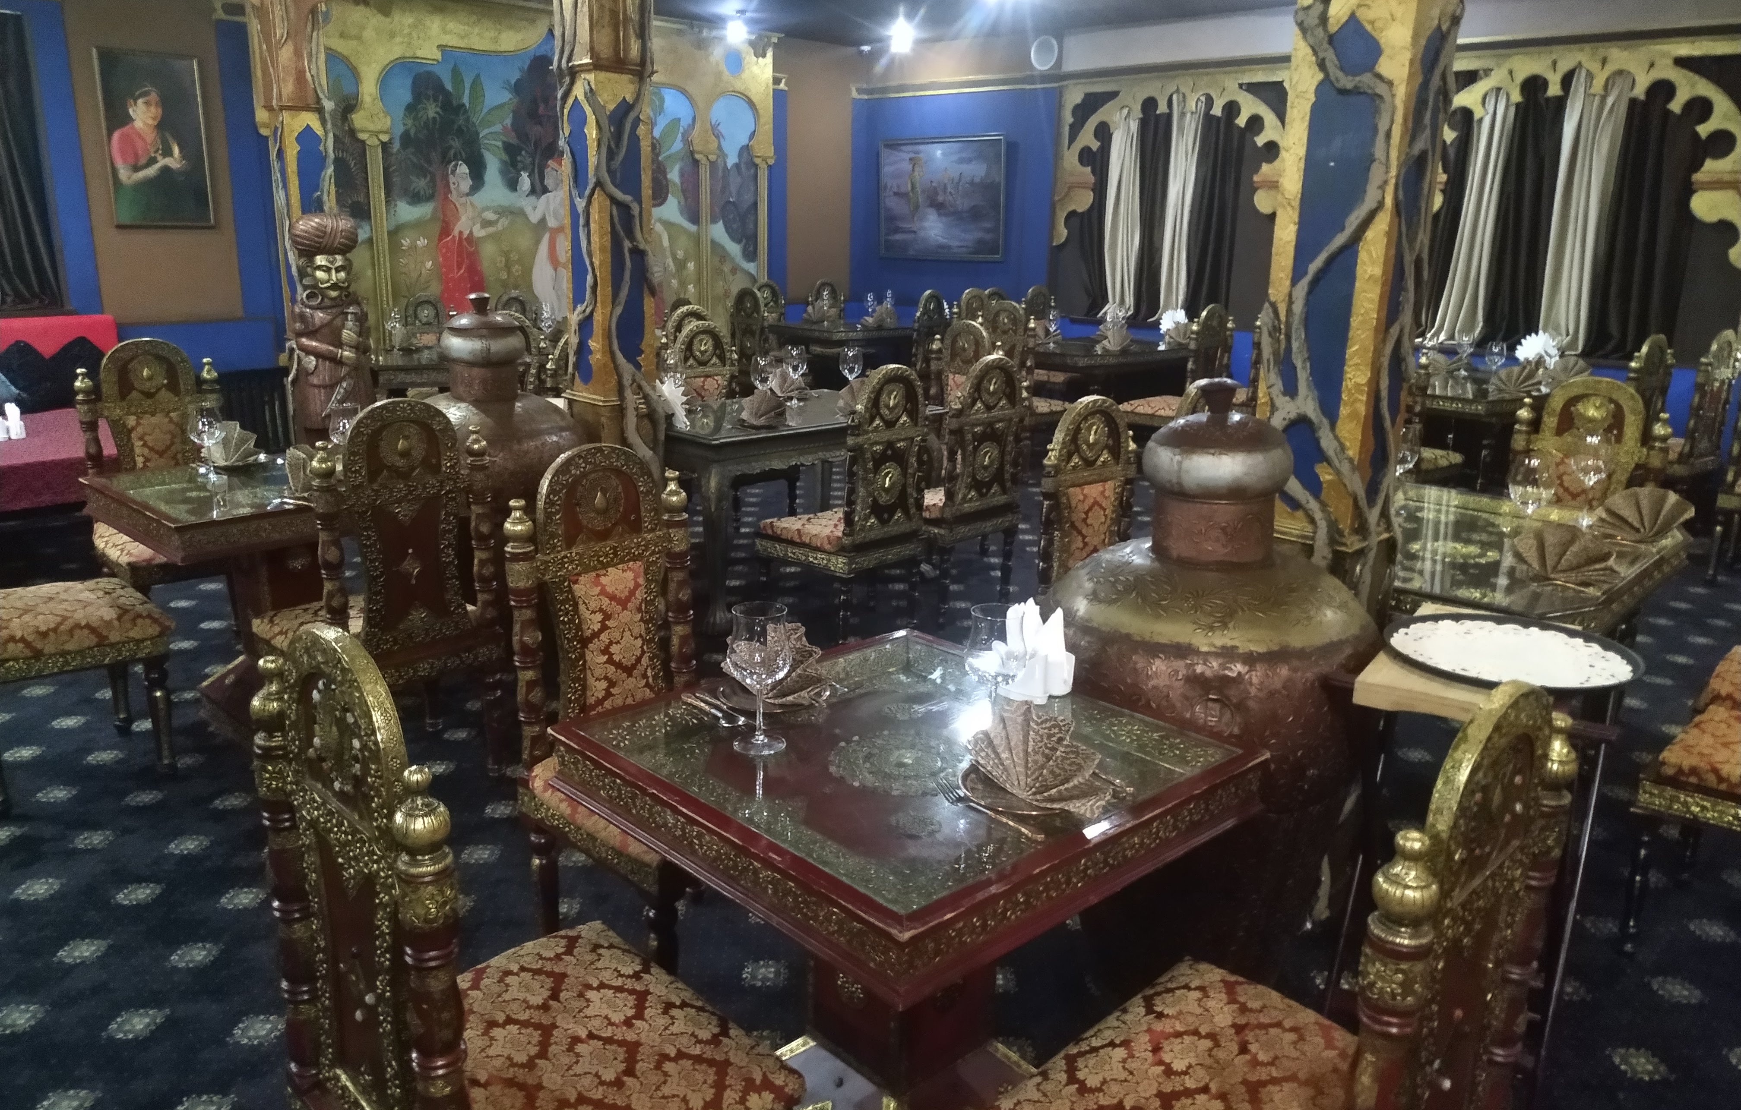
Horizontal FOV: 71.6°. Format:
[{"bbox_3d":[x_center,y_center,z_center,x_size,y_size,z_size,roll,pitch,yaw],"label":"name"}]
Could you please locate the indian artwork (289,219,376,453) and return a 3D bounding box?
[{"bbox_3d":[-2.467,-0.789,5.596,0.330,1.550,0.300,-13,20,-41],"label":"indian artwork"}]

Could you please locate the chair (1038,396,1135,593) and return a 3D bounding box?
[{"bbox_3d":[0.798,0.077,3.502,0.480,1.050,0.460,15,20,42],"label":"chair"}]

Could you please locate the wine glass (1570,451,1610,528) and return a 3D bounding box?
[{"bbox_3d":[1.943,-0.184,3.257,0.102,0.210,0.102,1,15,0],"label":"wine glass"}]

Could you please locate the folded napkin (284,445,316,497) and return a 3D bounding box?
[{"bbox_3d":[-1.635,-0.264,3.535,0.185,0.140,0.100,-13,20,-41],"label":"folded napkin"}]

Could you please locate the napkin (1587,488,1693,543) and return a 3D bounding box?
[{"bbox_3d":[2.024,-0.102,3.165,0.240,0.145,0.120,12,18,36],"label":"napkin"}]

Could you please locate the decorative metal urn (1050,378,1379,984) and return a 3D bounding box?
[{"bbox_3d":[0.648,0.281,2.304,0.614,1.205,0.614,1,15,0],"label":"decorative metal urn"}]

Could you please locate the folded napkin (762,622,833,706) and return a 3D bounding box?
[{"bbox_3d":[-0.146,0.177,1.952,0.190,0.140,0.115,8,16,24],"label":"folded napkin"}]

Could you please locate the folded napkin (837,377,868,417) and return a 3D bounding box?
[{"bbox_3d":[-0.040,-0.627,4.777,0.175,0.137,0.127,-7,18,-29],"label":"folded napkin"}]

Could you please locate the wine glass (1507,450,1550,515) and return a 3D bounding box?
[{"bbox_3d":[1.698,-0.136,3.131,0.096,0.236,0.096,10,17,29],"label":"wine glass"}]

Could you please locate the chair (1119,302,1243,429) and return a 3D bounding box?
[{"bbox_3d":[1.911,-1.038,7.492,0.468,1.043,0.449,15,21,41],"label":"chair"}]

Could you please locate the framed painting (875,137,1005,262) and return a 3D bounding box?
[{"bbox_3d":[0.643,-3.185,10.769,0.050,1.030,1.480,-13,20,-41],"label":"framed painting"}]

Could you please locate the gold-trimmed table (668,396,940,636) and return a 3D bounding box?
[{"bbox_3d":[-0.421,-0.253,5.239,0.925,0.735,1.400,15,20,42],"label":"gold-trimmed table"}]

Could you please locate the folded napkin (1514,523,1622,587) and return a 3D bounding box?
[{"bbox_3d":[1.579,-0.002,2.740,0.230,0.145,0.125,10,17,31],"label":"folded napkin"}]

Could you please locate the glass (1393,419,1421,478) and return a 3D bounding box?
[{"bbox_3d":[1.557,-0.242,3.484,0.108,0.245,0.108,15,20,42],"label":"glass"}]

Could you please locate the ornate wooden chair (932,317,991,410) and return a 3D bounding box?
[{"bbox_3d":[0.349,-0.738,6.595,0.475,1.040,0.510,15,21,42],"label":"ornate wooden chair"}]

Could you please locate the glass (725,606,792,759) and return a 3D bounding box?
[{"bbox_3d":[-0.171,0.193,1.858,0.083,0.215,0.083,-13,20,-41],"label":"glass"}]

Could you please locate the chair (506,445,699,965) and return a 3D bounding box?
[{"bbox_3d":[-0.405,0.334,2.481,0.510,1.090,0.490,13,18,38],"label":"chair"}]

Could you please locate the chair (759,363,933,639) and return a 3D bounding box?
[{"bbox_3d":[-0.106,-0.235,4.756,0.500,1.060,0.480,13,19,39],"label":"chair"}]

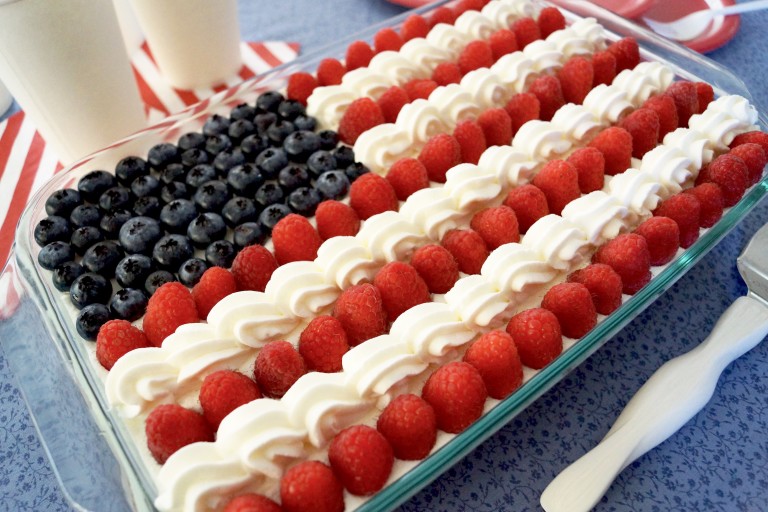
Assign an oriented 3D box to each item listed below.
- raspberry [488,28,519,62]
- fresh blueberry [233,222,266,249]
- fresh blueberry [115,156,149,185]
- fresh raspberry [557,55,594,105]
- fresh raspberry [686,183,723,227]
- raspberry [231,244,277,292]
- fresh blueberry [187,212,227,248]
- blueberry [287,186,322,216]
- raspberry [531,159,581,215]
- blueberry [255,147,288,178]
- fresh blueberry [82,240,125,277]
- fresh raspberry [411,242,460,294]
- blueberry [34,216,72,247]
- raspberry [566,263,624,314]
[{"bbox_3d":[0.072,-0.127,0.346,0.017,0.018,0.017,-2,53,3],"label":"raspberry"},{"bbox_3d":[-0.062,-0.010,0.265,0.013,0.011,0.013,-1,54,1],"label":"fresh blueberry"},{"bbox_3d":[-0.122,-0.042,0.280,0.015,0.012,0.015,-29,57,-17],"label":"fresh blueberry"},{"bbox_3d":[0.101,-0.092,0.305,0.020,0.023,0.020,-2,53,2],"label":"fresh raspberry"},{"bbox_3d":[0.138,-0.021,0.248,0.017,0.021,0.017,-32,57,-18],"label":"fresh raspberry"},{"bbox_3d":[-0.055,0.005,0.246,0.020,0.021,0.020,-2,52,3],"label":"raspberry"},{"bbox_3d":[-0.079,-0.011,0.257,0.016,0.013,0.016,-1,52,2],"label":"fresh blueberry"},{"bbox_3d":[-0.037,-0.025,0.270,0.016,0.013,0.016,-2,53,2],"label":"blueberry"},{"bbox_3d":[0.078,-0.032,0.264,0.022,0.025,0.022,-2,52,3],"label":"raspberry"},{"bbox_3d":[-0.056,-0.047,0.287,0.016,0.013,0.016,-2,53,2],"label":"blueberry"},{"bbox_3d":[-0.126,0.000,0.258,0.016,0.014,0.016,-1,54,1],"label":"fresh blueberry"},{"bbox_3d":[0.021,0.006,0.239,0.020,0.022,0.020,-3,53,4],"label":"fresh raspberry"},{"bbox_3d":[-0.158,-0.011,0.275,0.016,0.014,0.016,-32,57,-18],"label":"blueberry"},{"bbox_3d":[0.087,0.013,0.236,0.021,0.022,0.021,-1,54,1],"label":"raspberry"}]

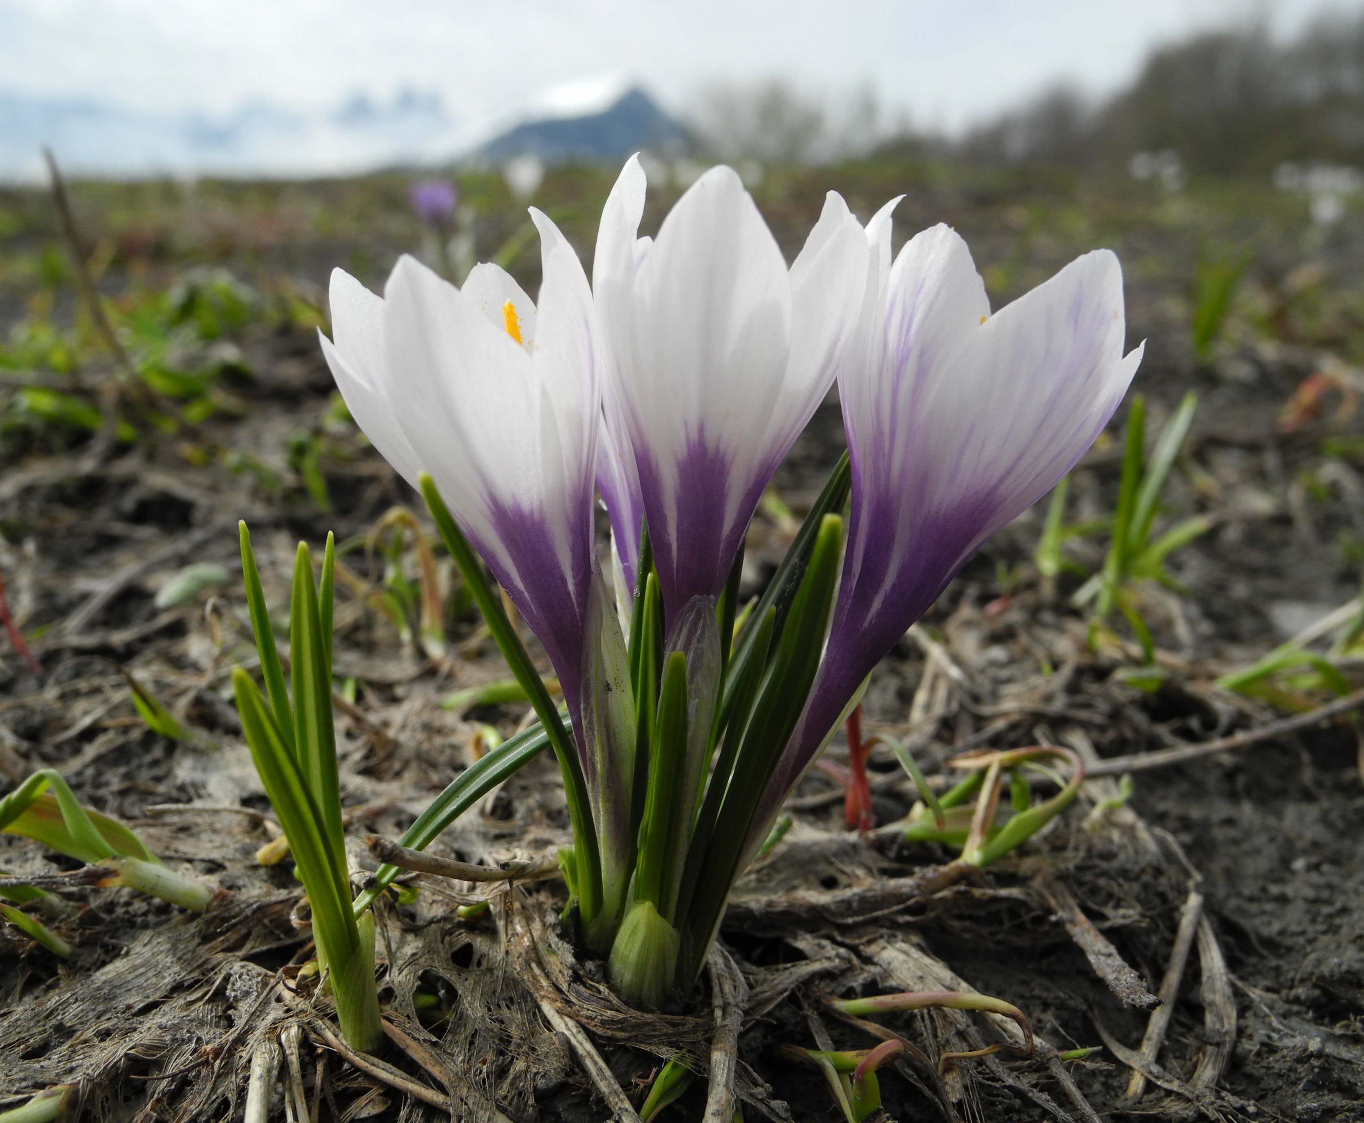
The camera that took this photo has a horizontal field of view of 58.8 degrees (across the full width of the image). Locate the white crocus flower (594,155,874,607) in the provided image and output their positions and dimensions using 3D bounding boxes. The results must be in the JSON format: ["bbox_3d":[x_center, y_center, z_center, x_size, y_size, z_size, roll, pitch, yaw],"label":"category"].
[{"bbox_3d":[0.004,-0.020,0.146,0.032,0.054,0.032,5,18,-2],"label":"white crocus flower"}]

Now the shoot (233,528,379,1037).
[{"bbox_3d":[-0.048,0.031,0.154,0.014,0.074,0.010,0,18,0],"label":"shoot"}]

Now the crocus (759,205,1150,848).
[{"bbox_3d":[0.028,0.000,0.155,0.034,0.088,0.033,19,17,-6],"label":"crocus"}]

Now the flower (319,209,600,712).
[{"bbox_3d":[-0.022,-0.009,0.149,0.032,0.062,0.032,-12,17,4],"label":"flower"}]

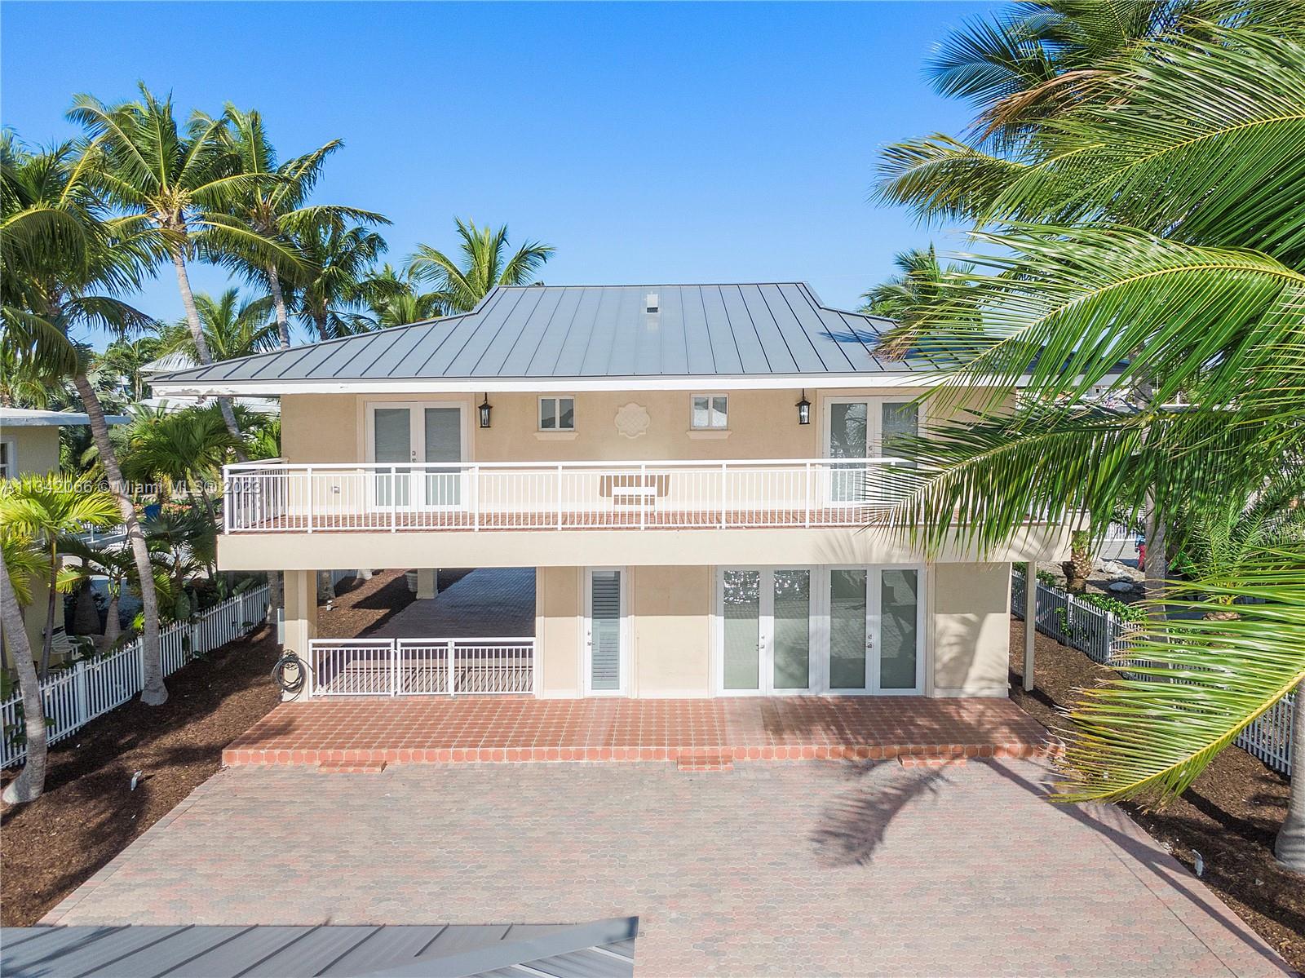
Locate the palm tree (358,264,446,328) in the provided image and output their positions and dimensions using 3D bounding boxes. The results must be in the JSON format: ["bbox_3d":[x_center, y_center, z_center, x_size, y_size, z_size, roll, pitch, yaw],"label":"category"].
[{"bbox_3d":[-10.502,-3.610,38.834,3.970,12.010,3.970,0,5,0],"label":"palm tree"}]

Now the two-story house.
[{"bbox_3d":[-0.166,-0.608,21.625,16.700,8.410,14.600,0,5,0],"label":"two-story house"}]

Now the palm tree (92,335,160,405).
[{"bbox_3d":[-24.058,-2.478,41.940,3.230,9.320,3.230,0,5,0],"label":"palm tree"}]

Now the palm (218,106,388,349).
[{"bbox_3d":[-10.238,-3.807,26.575,5.330,14.450,5.330,0,5,0],"label":"palm"}]

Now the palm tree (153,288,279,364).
[{"bbox_3d":[-17.486,-2.767,36.898,5.300,10.700,5.300,0,5,0],"label":"palm tree"}]

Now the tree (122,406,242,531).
[{"bbox_3d":[-11.595,0.843,22.650,3.080,5.850,3.080,0,5,0],"label":"tree"}]

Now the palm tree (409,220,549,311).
[{"bbox_3d":[-6.468,-3.789,34.805,5.680,13.020,5.680,0,5,0],"label":"palm tree"}]

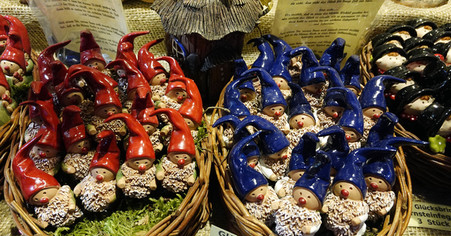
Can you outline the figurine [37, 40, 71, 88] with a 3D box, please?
[{"bbox_3d":[-0.215,-0.043,0.385,0.044,0.086,0.042,0,26,0],"label":"figurine"}]

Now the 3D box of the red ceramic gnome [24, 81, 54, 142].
[{"bbox_3d":[-0.214,-0.005,0.352,0.042,0.085,0.042,2,23,2],"label":"red ceramic gnome"}]

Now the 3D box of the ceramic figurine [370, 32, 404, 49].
[{"bbox_3d":[0.249,-0.095,0.470,0.050,0.078,0.046,-3,26,-4],"label":"ceramic figurine"}]

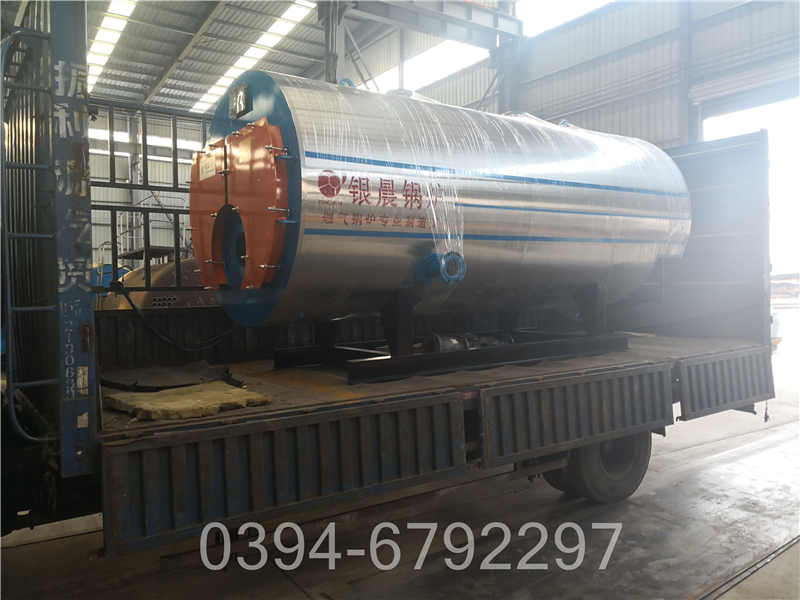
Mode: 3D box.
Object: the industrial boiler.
[{"bbox_3d":[0.567,-0.762,5.505,4.354,1.813,1.813,-2,1,-35],"label":"industrial boiler"}]

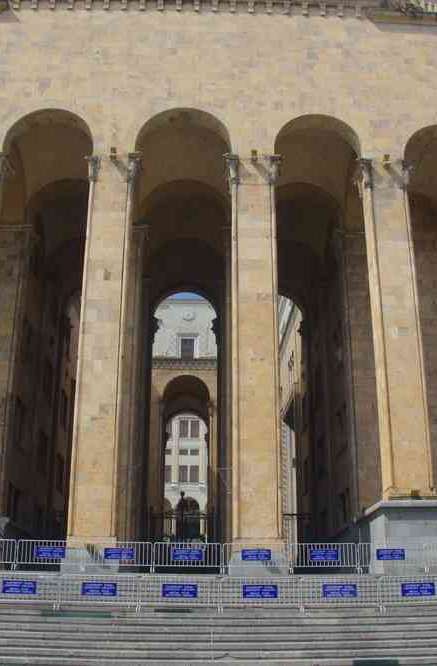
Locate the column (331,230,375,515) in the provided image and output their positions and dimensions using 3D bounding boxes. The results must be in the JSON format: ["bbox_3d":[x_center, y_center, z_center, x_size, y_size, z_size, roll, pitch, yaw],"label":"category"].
[{"bbox_3d":[7.092,1.682,37.464,1.900,14.750,1.200,1,-19,-1],"label":"column"}]

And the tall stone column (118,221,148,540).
[{"bbox_3d":[-4.759,2.116,37.045,1.900,16.300,1.300,1,-19,-1],"label":"tall stone column"}]

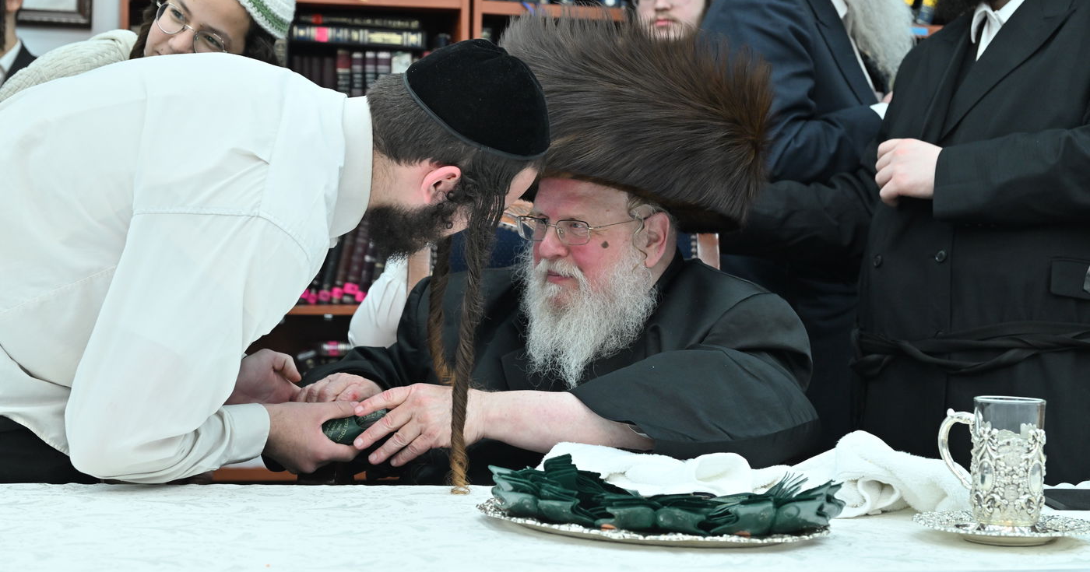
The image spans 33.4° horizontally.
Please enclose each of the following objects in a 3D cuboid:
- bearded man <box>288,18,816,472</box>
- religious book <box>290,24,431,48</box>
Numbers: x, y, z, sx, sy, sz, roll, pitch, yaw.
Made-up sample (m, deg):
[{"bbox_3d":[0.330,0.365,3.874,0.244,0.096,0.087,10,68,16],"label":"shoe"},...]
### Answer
[{"bbox_3d":[0.055,0.310,2.340,0.660,1.310,0.740,2,3,21],"label":"bearded man"},{"bbox_3d":[-0.432,-0.552,4.080,0.300,0.038,0.210,1,3,-14],"label":"religious book"}]

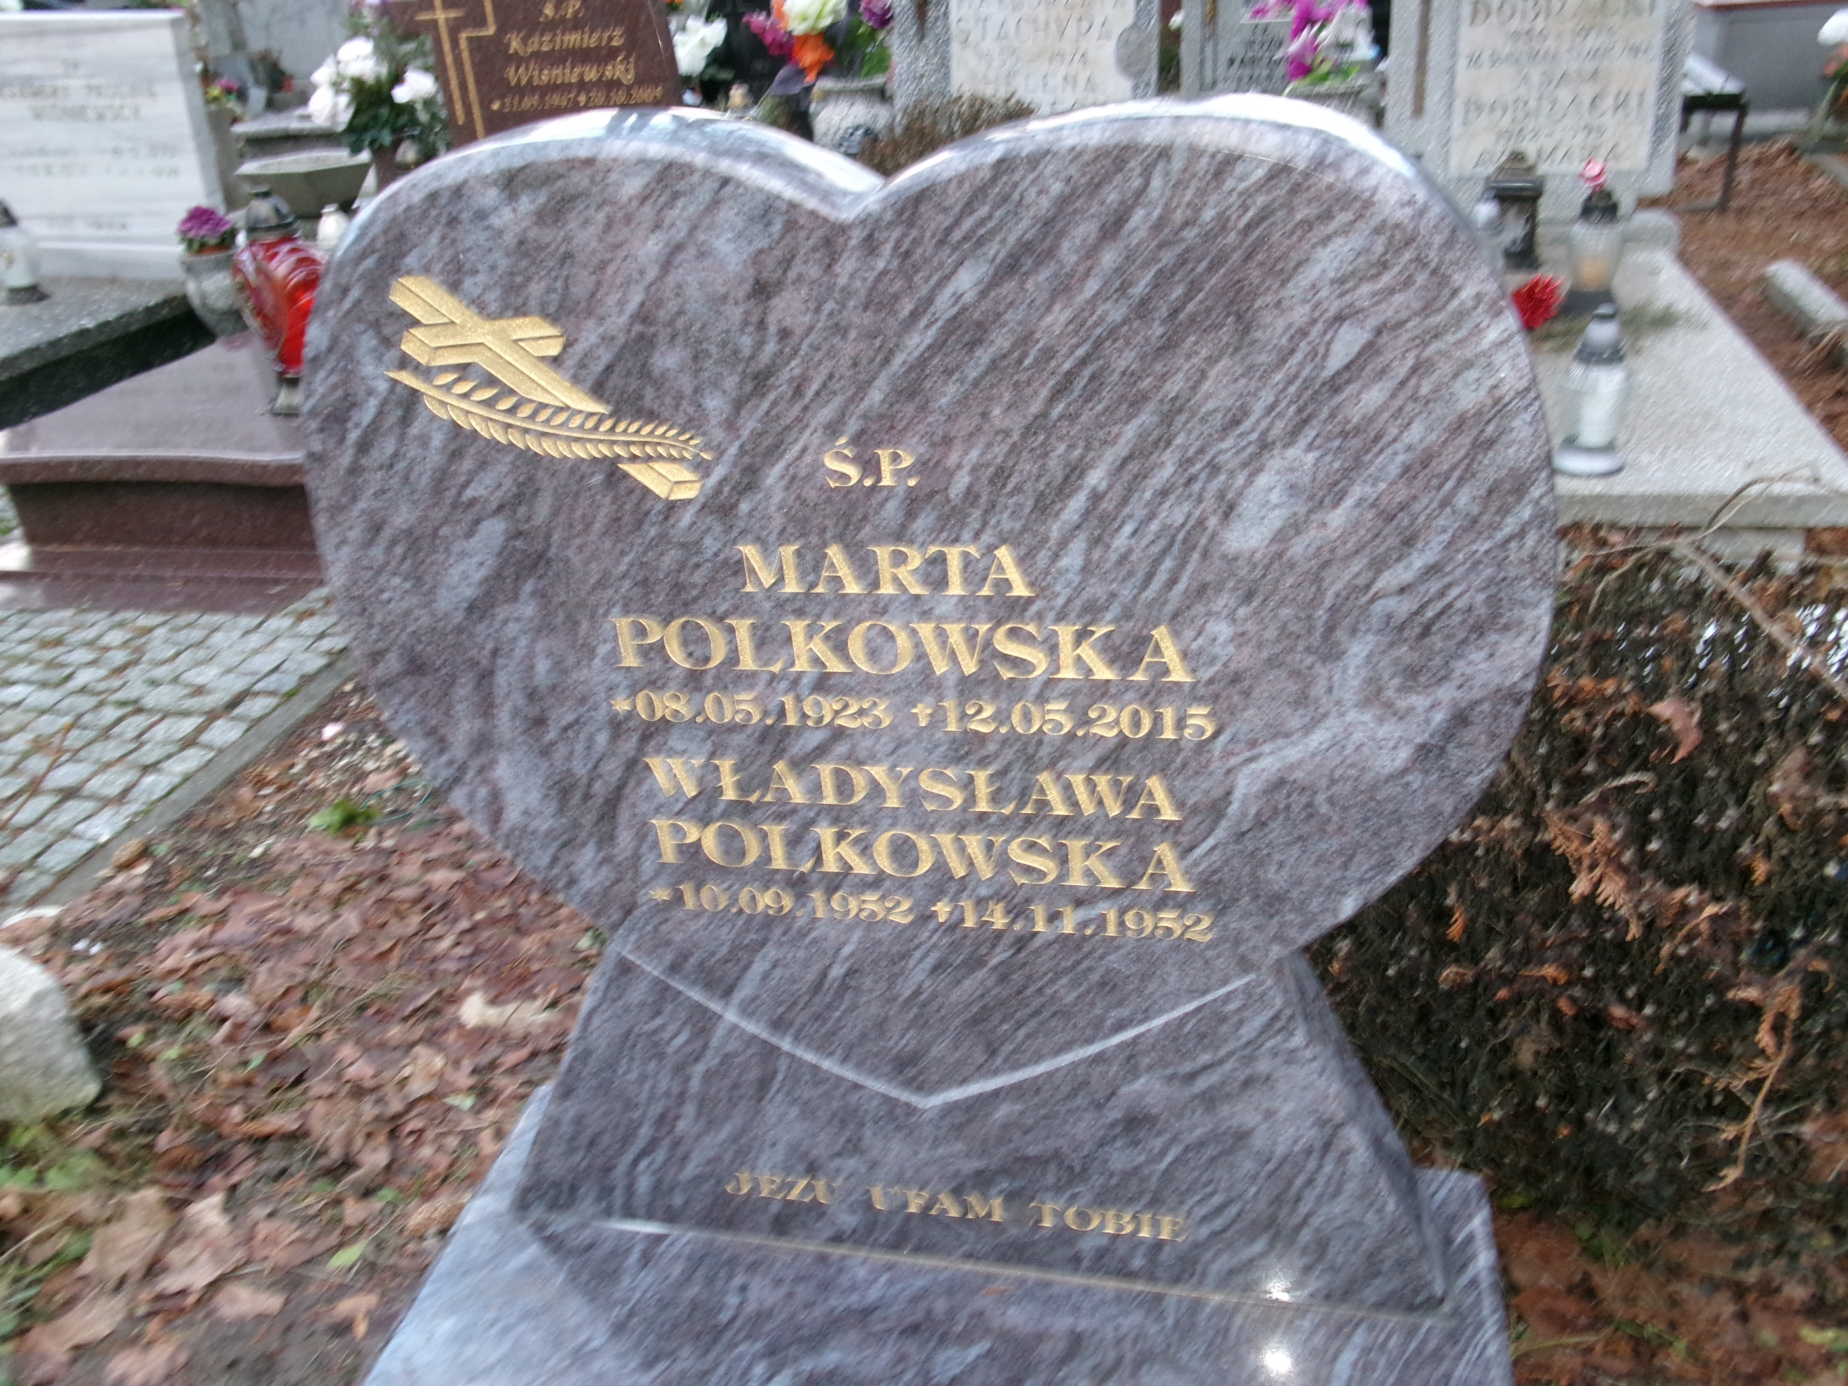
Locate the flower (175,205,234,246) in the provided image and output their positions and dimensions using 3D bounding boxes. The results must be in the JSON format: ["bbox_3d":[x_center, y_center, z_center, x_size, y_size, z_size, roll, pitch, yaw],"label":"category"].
[{"bbox_3d":[-1.924,-1.254,4.000,0.143,0.100,0.143,2,24,15],"label":"flower"}]

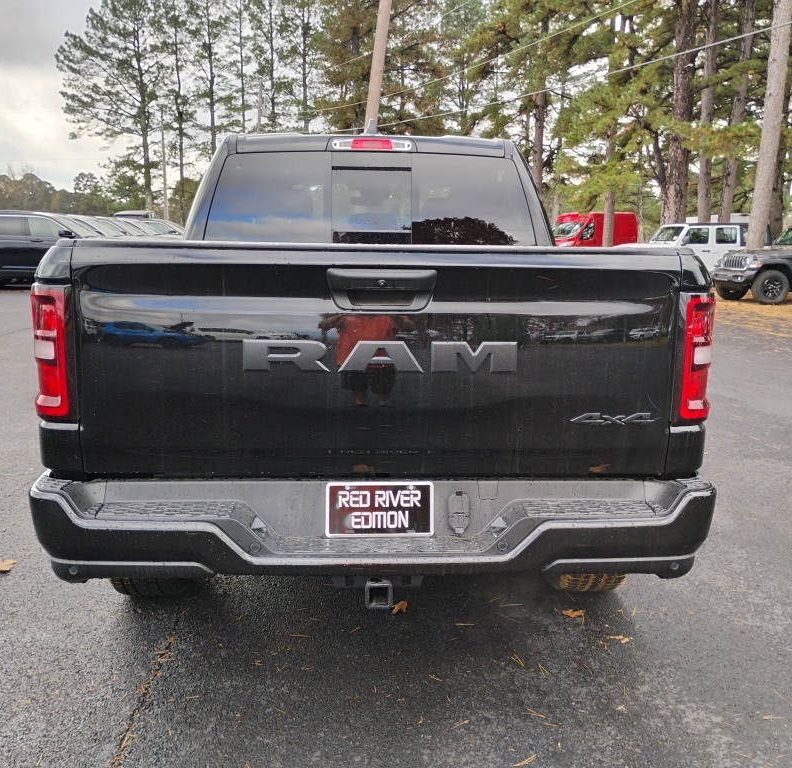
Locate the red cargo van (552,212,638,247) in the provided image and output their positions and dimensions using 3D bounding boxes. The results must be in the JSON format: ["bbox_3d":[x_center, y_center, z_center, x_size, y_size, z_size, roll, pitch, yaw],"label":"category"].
[{"bbox_3d":[9.355,-7.177,41.000,5.700,2.550,2.050,-8,14,-39],"label":"red cargo van"}]

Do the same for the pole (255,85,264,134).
[{"bbox_3d":[-8.608,-13.556,51.688,0.290,10.400,0.290,4,10,-1],"label":"pole"}]

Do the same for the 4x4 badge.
[{"bbox_3d":[0.618,0.101,2.346,0.250,0.042,0.010,0,11,-3],"label":"4x4 badge"}]

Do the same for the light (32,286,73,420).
[{"bbox_3d":[-0.940,-0.091,2.317,0.145,0.380,0.175,0,11,-3],"label":"light"}]

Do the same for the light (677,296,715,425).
[{"bbox_3d":[0.854,-0.078,2.407,0.145,0.380,0.175,0,11,-3],"label":"light"}]

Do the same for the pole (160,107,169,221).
[{"bbox_3d":[-16.459,-14.710,59.100,0.280,9.680,0.280,1,11,0],"label":"pole"}]

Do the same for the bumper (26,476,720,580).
[{"bbox_3d":[-0.049,0.402,2.440,1.970,0.255,0.360,0,11,-3],"label":"bumper"}]

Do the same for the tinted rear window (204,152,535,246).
[{"bbox_3d":[-0.123,-0.889,4.074,1.640,0.490,0.110,0,-3,-3],"label":"tinted rear window"}]

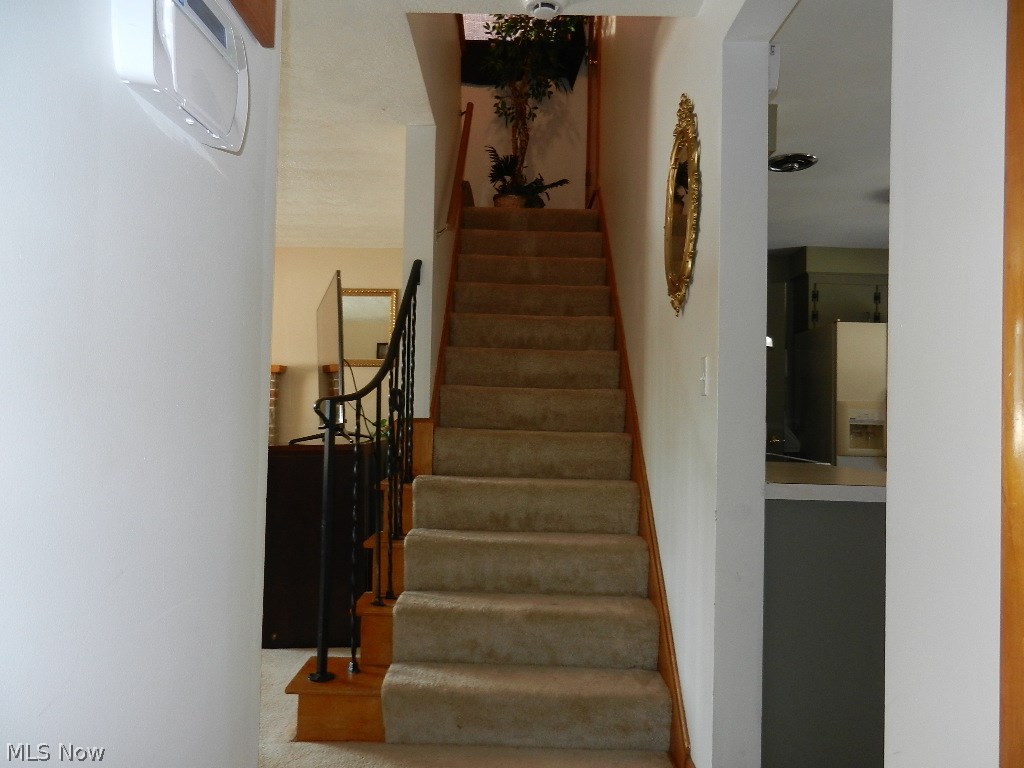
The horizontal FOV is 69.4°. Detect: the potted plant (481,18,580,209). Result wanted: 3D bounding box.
[{"bbox_3d":[0.154,-2.075,5.630,0.758,1.869,0.656,1,-1,0],"label":"potted plant"}]

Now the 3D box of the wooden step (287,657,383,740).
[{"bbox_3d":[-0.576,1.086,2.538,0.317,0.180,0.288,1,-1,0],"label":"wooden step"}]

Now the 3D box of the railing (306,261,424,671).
[{"bbox_3d":[-0.547,0.211,2.894,0.268,1.586,0.828,1,-1,0],"label":"railing"}]

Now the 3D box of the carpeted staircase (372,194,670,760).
[{"bbox_3d":[0.075,0.016,3.705,0.961,2.402,2.590,1,-1,0],"label":"carpeted staircase"}]

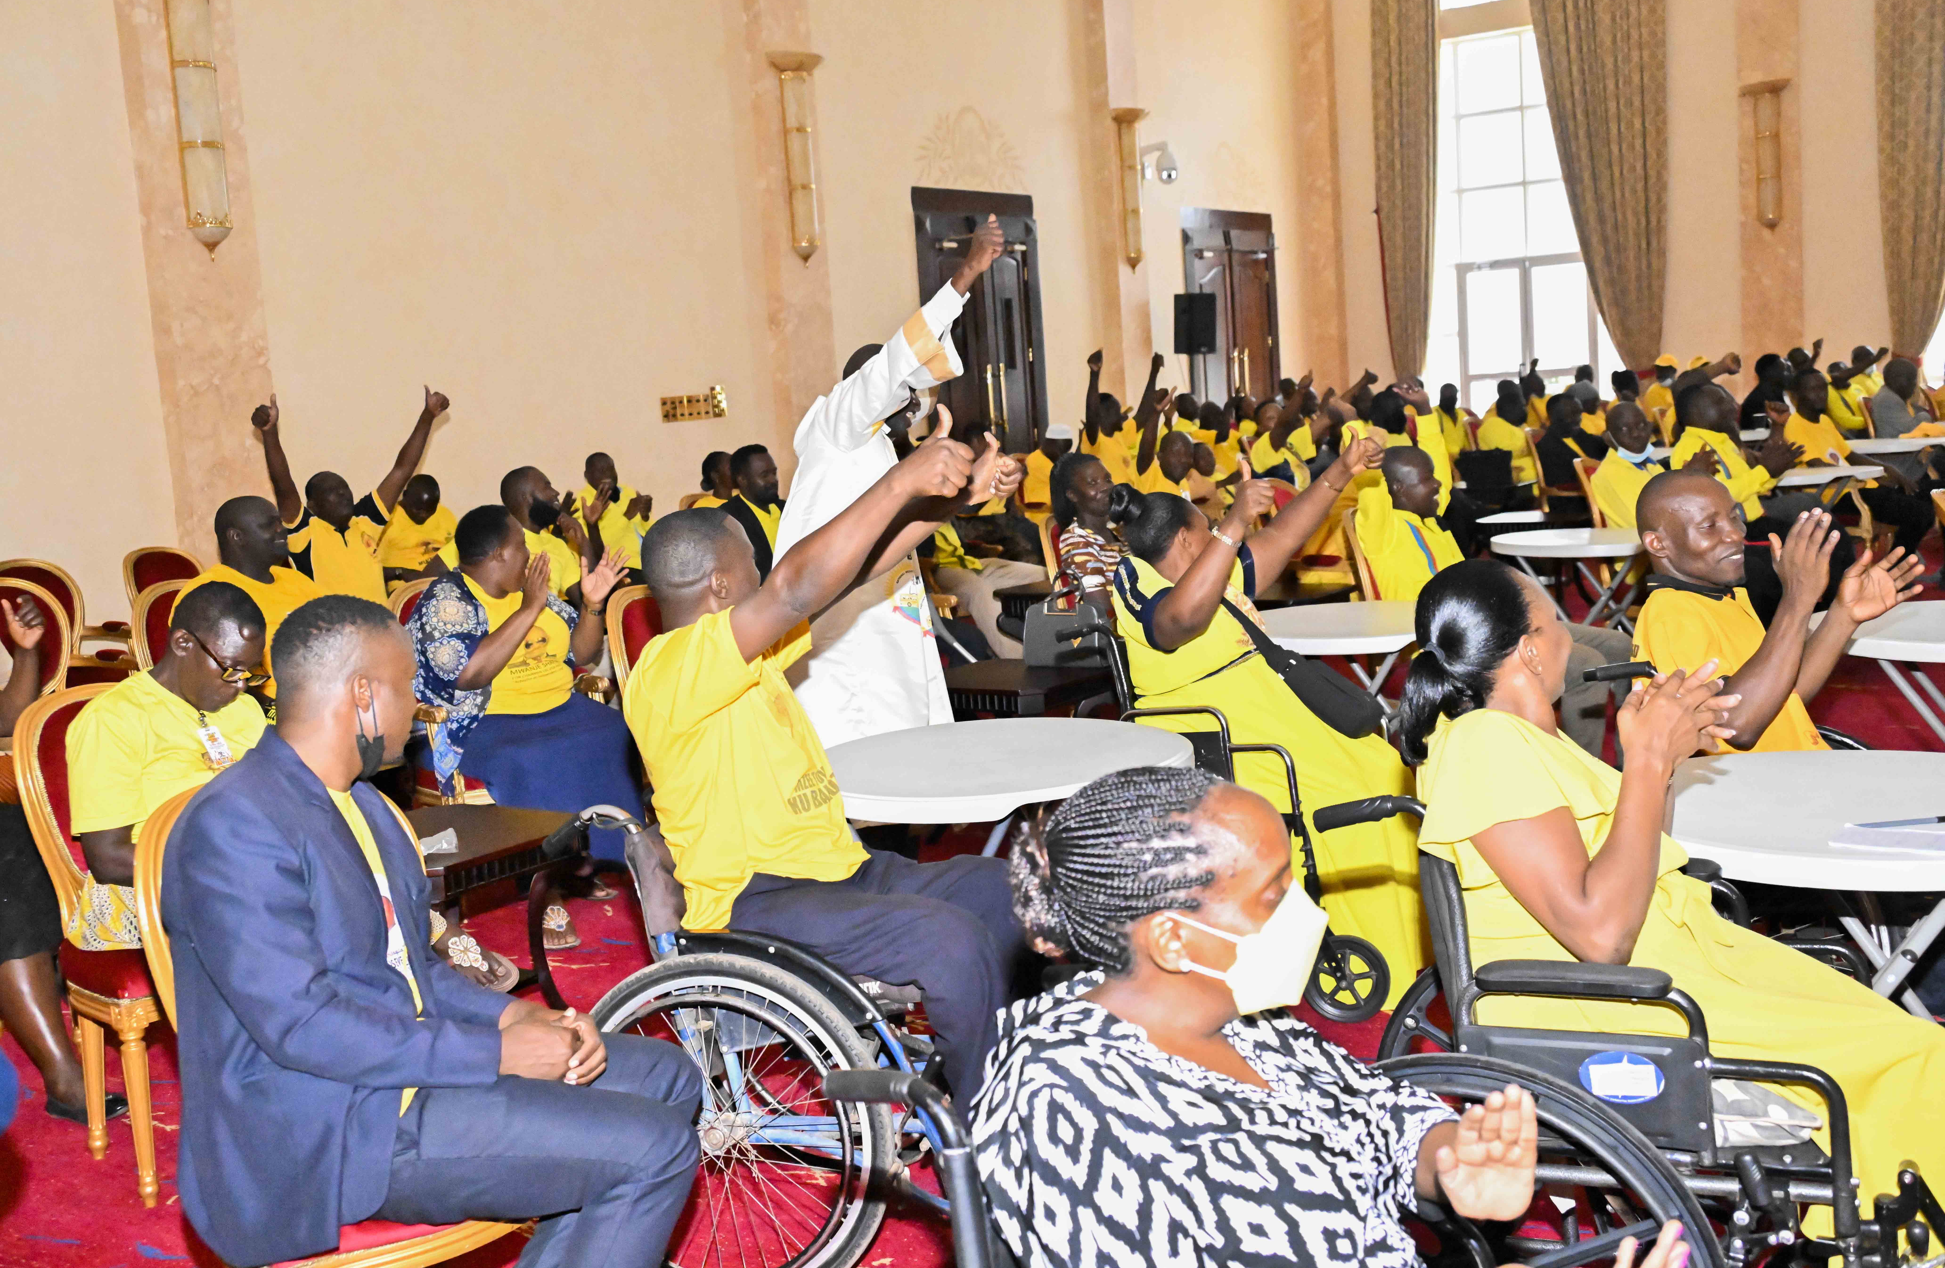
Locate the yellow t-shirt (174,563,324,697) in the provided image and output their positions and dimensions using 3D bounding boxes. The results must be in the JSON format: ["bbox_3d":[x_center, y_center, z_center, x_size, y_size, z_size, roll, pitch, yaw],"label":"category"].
[{"bbox_3d":[-2.420,0.020,6.500,0.310,0.540,0.490,1,9,37],"label":"yellow t-shirt"}]

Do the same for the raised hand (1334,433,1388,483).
[{"bbox_3d":[0.998,-0.461,5.000,0.130,0.140,0.100,-5,7,-5],"label":"raised hand"}]

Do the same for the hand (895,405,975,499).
[{"bbox_3d":[-0.061,-0.298,3.200,0.125,0.150,0.085,-1,8,18],"label":"hand"}]

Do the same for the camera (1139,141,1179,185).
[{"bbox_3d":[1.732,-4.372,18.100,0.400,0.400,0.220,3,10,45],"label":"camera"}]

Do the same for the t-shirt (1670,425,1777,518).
[{"bbox_3d":[2.930,-0.582,7.600,0.360,0.520,0.480,1,10,37],"label":"t-shirt"}]

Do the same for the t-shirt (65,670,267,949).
[{"bbox_3d":[-1.695,0.333,4.120,0.320,0.560,0.470,1,9,36],"label":"t-shirt"}]

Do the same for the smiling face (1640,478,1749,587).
[{"bbox_3d":[1.438,-0.203,3.870,0.170,0.235,0.200,-11,10,-38],"label":"smiling face"}]

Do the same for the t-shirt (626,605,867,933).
[{"bbox_3d":[-0.434,0.256,3.720,0.340,0.600,0.480,-1,8,21],"label":"t-shirt"}]

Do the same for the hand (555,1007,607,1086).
[{"bbox_3d":[-0.533,0.559,2.640,0.100,0.120,0.090,0,9,30],"label":"hand"}]

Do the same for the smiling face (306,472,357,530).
[{"bbox_3d":[-2.627,-0.544,7.950,0.200,0.235,0.165,2,10,39],"label":"smiling face"}]

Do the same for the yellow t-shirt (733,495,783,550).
[{"bbox_3d":[-0.841,-0.246,7.500,0.280,0.580,0.460,0,8,28],"label":"yellow t-shirt"}]

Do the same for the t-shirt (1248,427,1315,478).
[{"bbox_3d":[1.829,-1.007,11.500,0.280,0.510,0.440,3,10,45],"label":"t-shirt"}]

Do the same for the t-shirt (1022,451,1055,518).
[{"bbox_3d":[0.426,-0.793,10.800,0.320,0.560,0.450,1,10,35],"label":"t-shirt"}]

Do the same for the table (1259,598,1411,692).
[{"bbox_3d":[1.191,0.322,5.901,0.840,0.740,0.840,1,9,35],"label":"table"}]

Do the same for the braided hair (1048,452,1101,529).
[{"bbox_3d":[0.366,-0.516,6.950,0.210,0.280,0.200,0,8,28],"label":"braided hair"}]

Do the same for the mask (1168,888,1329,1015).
[{"bbox_3d":[0.257,0.291,1.780,0.120,0.107,0.128,7,9,15],"label":"mask"}]

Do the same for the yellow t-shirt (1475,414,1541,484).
[{"bbox_3d":[3.268,-1.040,11.900,0.300,0.580,0.460,-5,7,-5],"label":"yellow t-shirt"}]

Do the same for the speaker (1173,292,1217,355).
[{"bbox_3d":[1.642,-2.275,14.300,0.270,0.440,0.250,-9,9,-38],"label":"speaker"}]

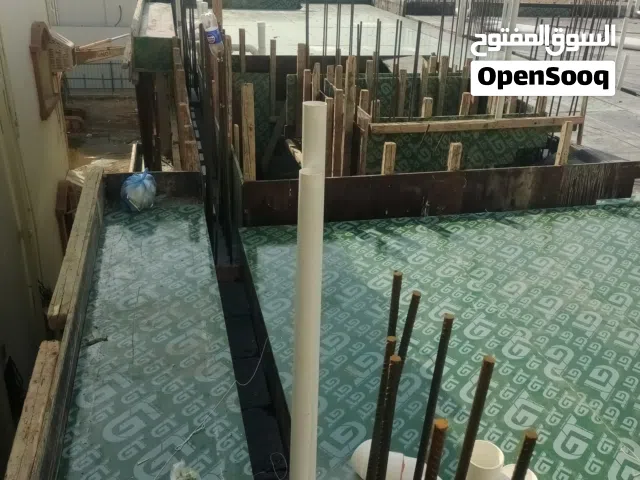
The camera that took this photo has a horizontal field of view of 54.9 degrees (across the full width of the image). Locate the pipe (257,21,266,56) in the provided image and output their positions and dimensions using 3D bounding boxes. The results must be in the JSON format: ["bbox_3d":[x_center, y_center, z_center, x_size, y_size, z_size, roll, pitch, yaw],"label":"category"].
[{"bbox_3d":[-0.847,-2.939,9.042,0.112,0.480,0.112,-4,27,-13],"label":"pipe"}]

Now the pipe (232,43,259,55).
[{"bbox_3d":[-1.101,-2.794,9.050,0.420,0.170,0.112,-4,27,-13],"label":"pipe"}]

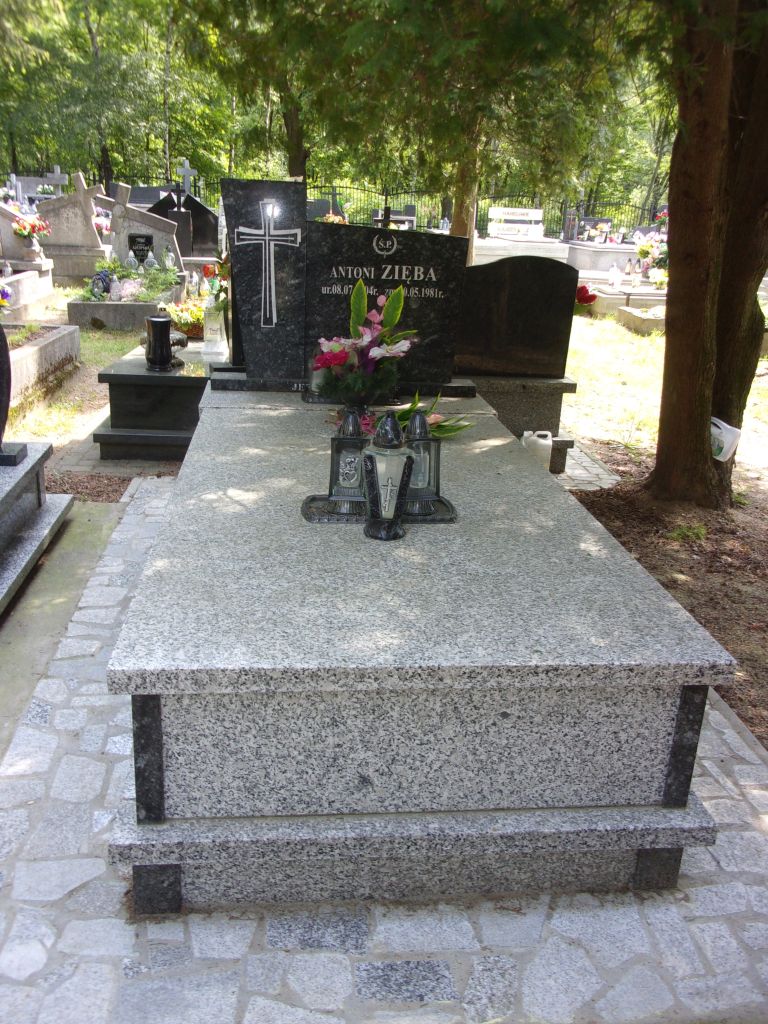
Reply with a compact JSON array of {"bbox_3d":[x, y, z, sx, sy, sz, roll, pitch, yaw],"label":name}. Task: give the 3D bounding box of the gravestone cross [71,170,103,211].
[{"bbox_3d":[-3.769,-4.074,10.502,0.388,0.475,0.150,1,21,-8],"label":"gravestone cross"}]

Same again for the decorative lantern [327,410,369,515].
[{"bbox_3d":[-0.096,-0.143,2.323,0.117,0.290,0.117,1,21,-8],"label":"decorative lantern"}]

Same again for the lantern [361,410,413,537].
[{"bbox_3d":[0.010,-0.107,2.211,0.138,0.330,0.113,1,21,-8],"label":"lantern"}]

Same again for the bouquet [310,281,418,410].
[{"bbox_3d":[-0.075,-0.658,3.303,0.417,0.501,0.325,1,21,-8],"label":"bouquet"}]

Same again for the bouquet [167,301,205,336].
[{"bbox_3d":[-1.320,-1.284,5.481,0.264,0.235,0.200,1,21,-8],"label":"bouquet"}]

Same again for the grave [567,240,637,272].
[{"bbox_3d":[4.313,-5.234,17.150,1.533,0.562,1.250,1,21,-8],"label":"grave"}]

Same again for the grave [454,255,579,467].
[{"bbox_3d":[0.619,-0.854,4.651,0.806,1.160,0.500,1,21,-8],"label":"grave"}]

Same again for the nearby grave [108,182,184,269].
[{"bbox_3d":[-2.973,-3.514,10.239,0.950,1.008,0.250,1,21,-8],"label":"nearby grave"}]

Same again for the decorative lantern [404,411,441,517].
[{"bbox_3d":[0.098,-0.145,2.357,0.117,0.293,0.117,1,21,-8],"label":"decorative lantern"}]

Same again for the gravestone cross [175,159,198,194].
[{"bbox_3d":[-3.815,-6.460,16.051,0.397,0.703,0.125,1,21,-8],"label":"gravestone cross"}]

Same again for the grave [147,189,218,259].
[{"bbox_3d":[-3.062,-4.363,12.531,1.100,1.043,0.250,1,21,-8],"label":"grave"}]

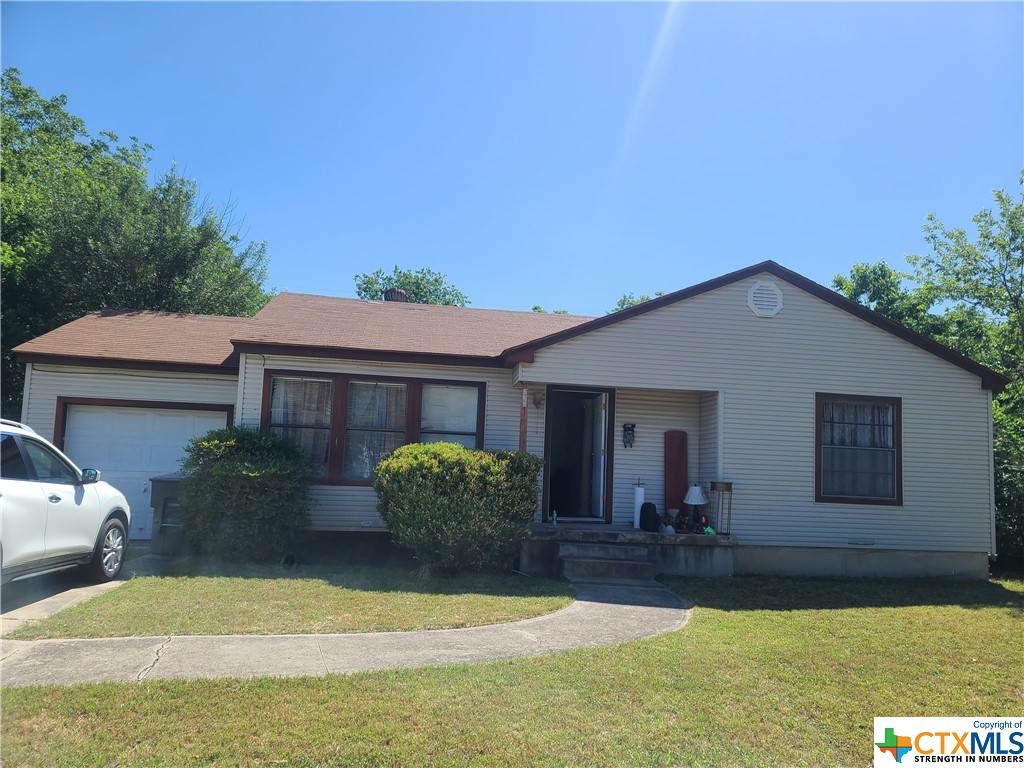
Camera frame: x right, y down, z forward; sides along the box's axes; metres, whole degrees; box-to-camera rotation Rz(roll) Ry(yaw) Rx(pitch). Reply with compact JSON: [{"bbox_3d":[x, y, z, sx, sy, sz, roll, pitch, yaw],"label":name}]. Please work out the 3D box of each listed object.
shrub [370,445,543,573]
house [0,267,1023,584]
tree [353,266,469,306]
[{"bbox_3d":[-0.766,1.763,10.638,2.400,1.810,1.700,3,-6,-8],"label":"shrub"},{"bbox_3d":[-0.319,0.654,14.816,15.750,4.880,8.400,3,-6,-8],"label":"house"},{"bbox_3d":[-4.032,-0.168,28.854,6.200,8.990,6.000,3,-6,-8],"label":"tree"}]

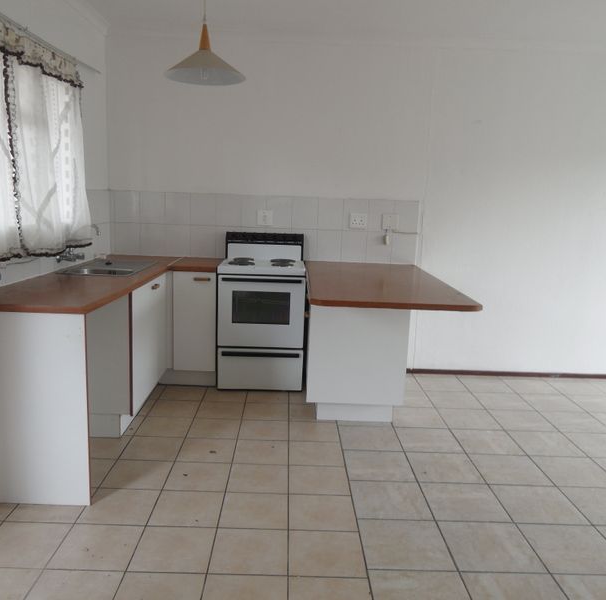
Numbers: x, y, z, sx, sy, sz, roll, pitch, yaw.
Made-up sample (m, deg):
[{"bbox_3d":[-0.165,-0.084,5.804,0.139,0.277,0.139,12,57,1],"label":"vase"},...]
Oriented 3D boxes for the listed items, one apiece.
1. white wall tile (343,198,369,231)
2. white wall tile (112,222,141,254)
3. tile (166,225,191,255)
[{"bbox_3d":[0.426,-0.678,4.466,0.200,0.250,0.010,2,10,-2],"label":"white wall tile"},{"bbox_3d":[-1.426,-0.493,4.489,0.210,0.250,0.010,2,9,-1],"label":"white wall tile"},{"bbox_3d":[-1.000,-0.472,4.452,0.200,0.250,0.010,2,10,-2],"label":"tile"}]

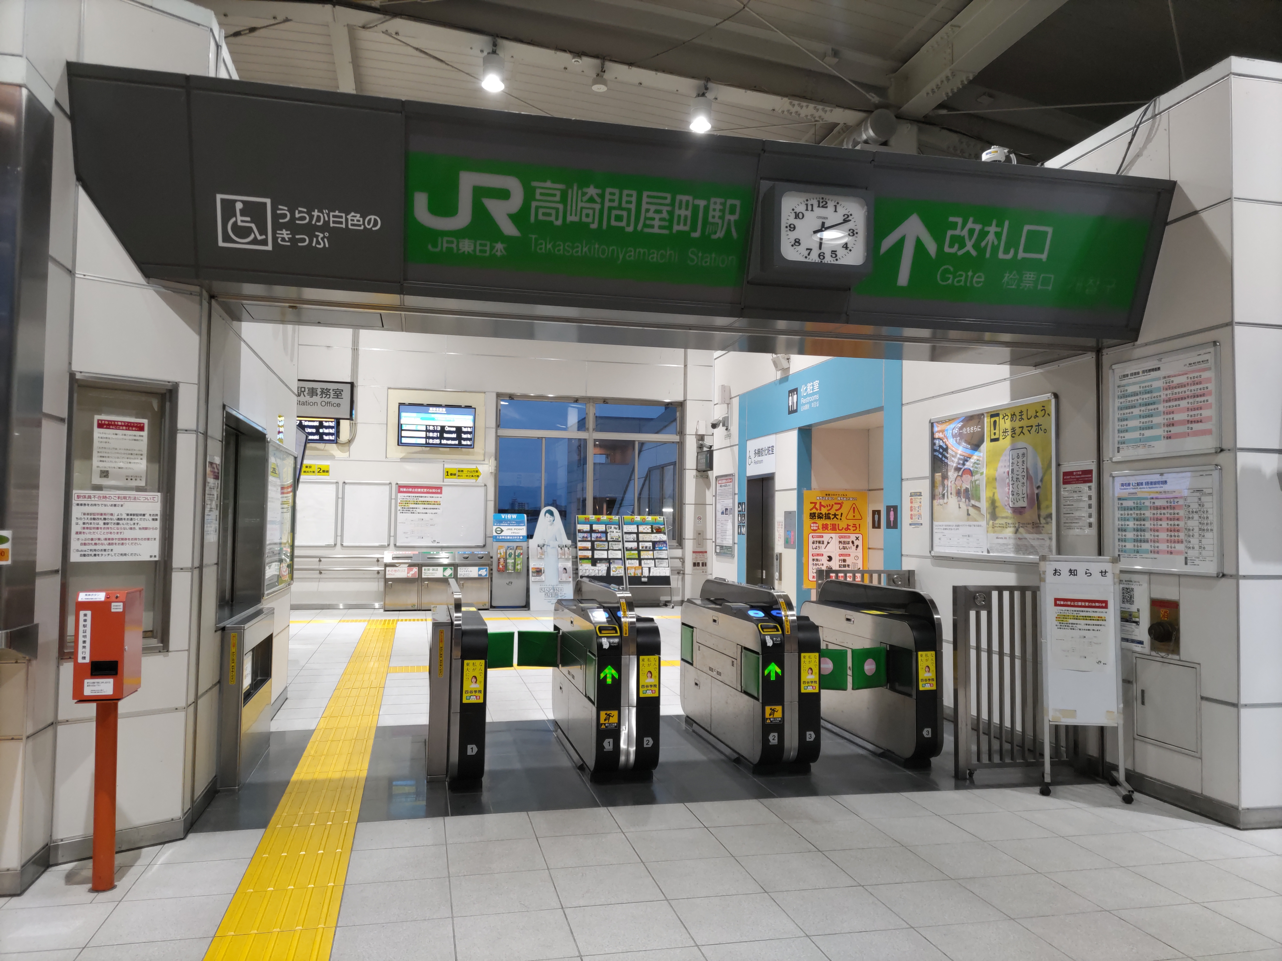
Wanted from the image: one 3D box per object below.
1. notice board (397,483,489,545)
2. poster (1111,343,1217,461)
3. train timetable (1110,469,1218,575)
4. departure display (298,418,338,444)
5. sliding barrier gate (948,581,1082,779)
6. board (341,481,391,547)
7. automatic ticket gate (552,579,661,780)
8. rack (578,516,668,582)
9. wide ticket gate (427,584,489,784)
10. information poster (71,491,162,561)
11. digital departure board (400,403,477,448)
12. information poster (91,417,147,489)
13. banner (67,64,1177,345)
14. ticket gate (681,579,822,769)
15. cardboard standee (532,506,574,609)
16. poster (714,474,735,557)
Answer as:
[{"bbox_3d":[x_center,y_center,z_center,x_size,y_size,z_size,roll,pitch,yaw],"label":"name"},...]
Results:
[{"bbox_3d":[-3.288,0.579,15.862,1.470,1.048,0.030,1,-3,-13],"label":"notice board"},{"bbox_3d":[2.820,-0.399,5.212,0.024,0.555,0.755,1,-3,-13],"label":"poster"},{"bbox_3d":[2.810,0.223,5.185,0.024,0.556,0.760,1,-3,-13],"label":"train timetable"},{"bbox_3d":[-5.411,-0.923,15.174,1.210,0.680,0.100,1,9,-13],"label":"departure display"},{"bbox_3d":[2.201,1.171,5.656,0.797,1.102,0.070,1,-3,-13],"label":"sliding barrier gate"},{"bbox_3d":[-4.522,0.549,15.865,0.765,1.050,0.035,1,-3,-13],"label":"board"},{"bbox_3d":[-0.260,1.179,6.012,0.357,1.055,1.720,1,-3,-13],"label":"automatic ticket gate"},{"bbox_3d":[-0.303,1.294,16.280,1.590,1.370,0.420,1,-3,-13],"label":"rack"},{"bbox_3d":[-1.158,1.166,5.952,0.297,1.047,1.648,1,-3,-13],"label":"wide ticket gate"},{"bbox_3d":[-2.266,0.201,4.169,0.347,0.299,0.008,3,-4,-43],"label":"information poster"},{"bbox_3d":[-3.385,-0.899,15.949,1.230,0.690,0.110,1,-3,-13],"label":"digital departure board"},{"bbox_3d":[-2.278,-0.126,4.216,0.210,0.297,0.010,3,-4,-42],"label":"information poster"},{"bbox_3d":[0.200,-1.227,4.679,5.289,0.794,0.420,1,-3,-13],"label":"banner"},{"bbox_3d":[0.657,1.203,6.228,0.355,1.055,1.710,1,-3,-13],"label":"ticket gate"},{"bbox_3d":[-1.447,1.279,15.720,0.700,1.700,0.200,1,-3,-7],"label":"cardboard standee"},{"bbox_3d":[1.068,0.456,12.428,0.035,1.050,0.775,1,-3,-13],"label":"poster"}]

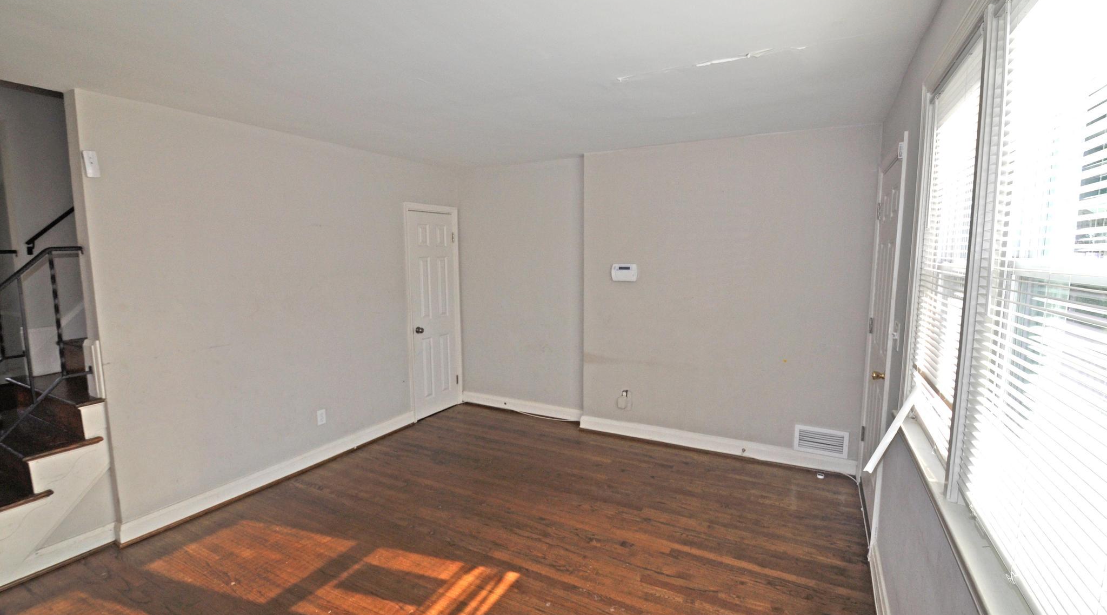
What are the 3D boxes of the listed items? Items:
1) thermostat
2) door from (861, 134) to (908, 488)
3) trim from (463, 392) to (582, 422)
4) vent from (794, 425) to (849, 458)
[{"bbox_3d":[0.590,-0.289,3.864,0.220,0.145,0.032,3,7,25],"label":"thermostat"},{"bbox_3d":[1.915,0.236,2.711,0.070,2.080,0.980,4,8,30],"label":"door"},{"bbox_3d":[-0.353,1.016,4.738,1.390,0.117,0.020,3,7,25],"label":"trim"},{"bbox_3d":[1.964,0.986,3.381,0.343,0.197,0.020,3,7,25],"label":"vent"}]

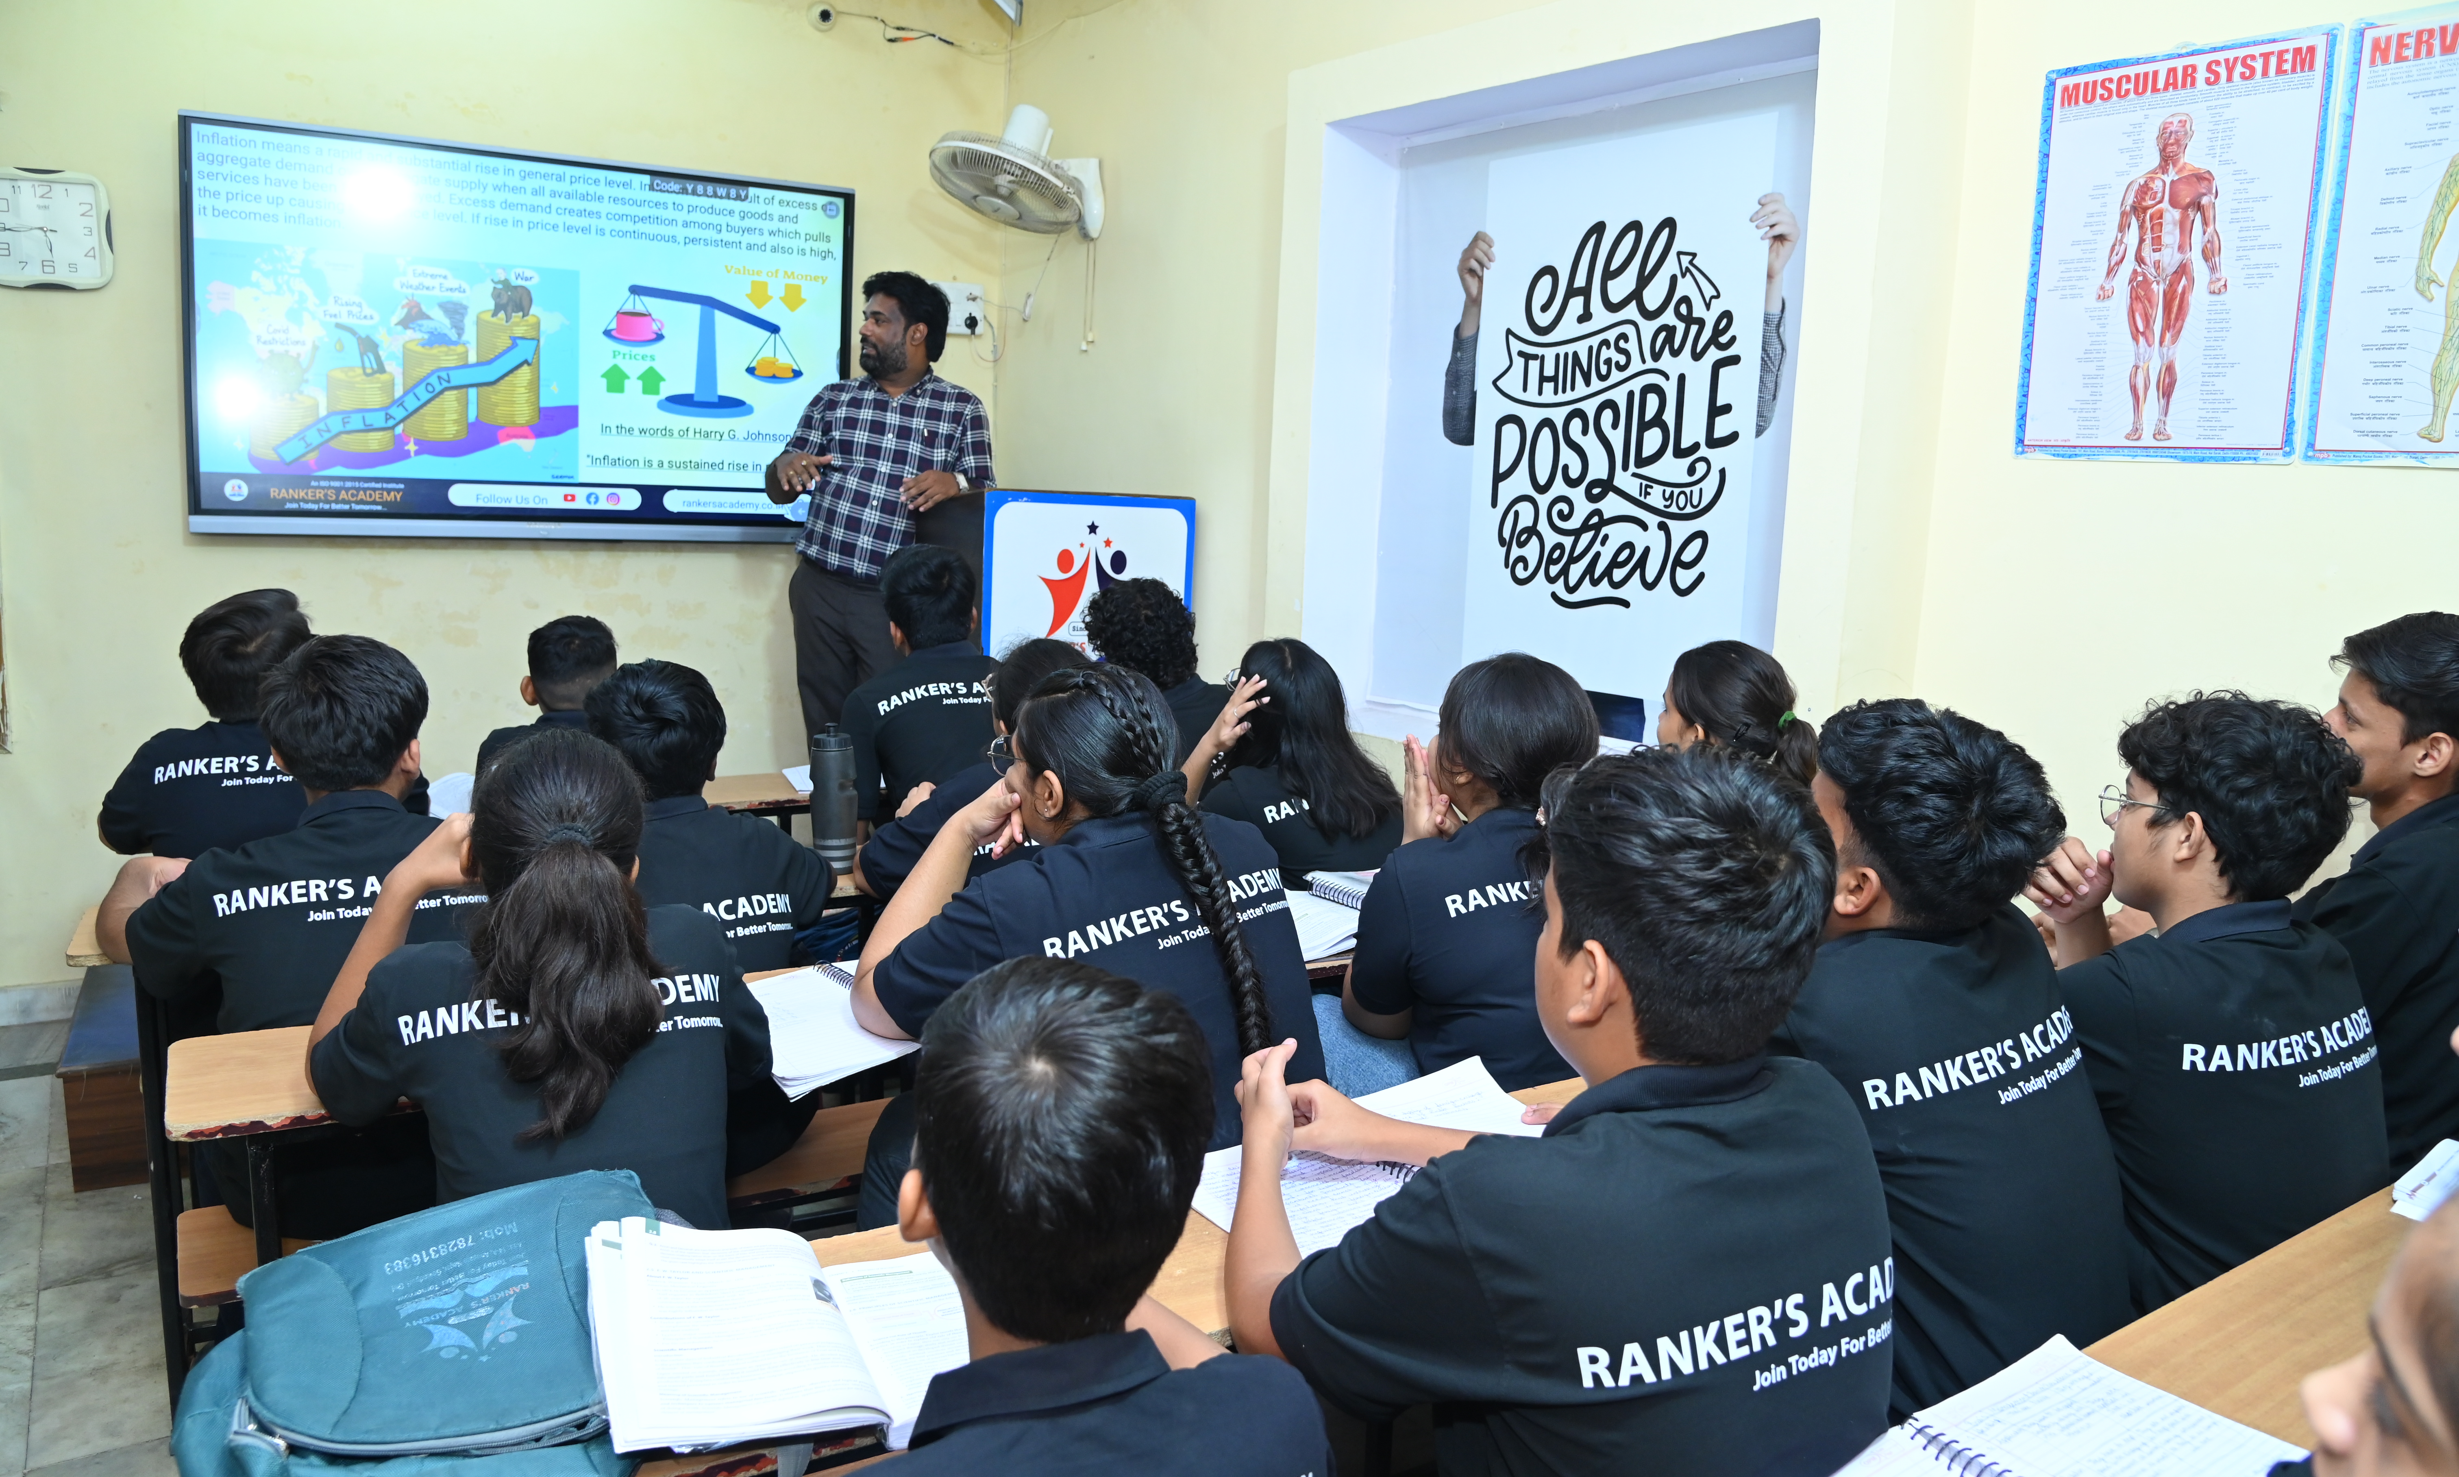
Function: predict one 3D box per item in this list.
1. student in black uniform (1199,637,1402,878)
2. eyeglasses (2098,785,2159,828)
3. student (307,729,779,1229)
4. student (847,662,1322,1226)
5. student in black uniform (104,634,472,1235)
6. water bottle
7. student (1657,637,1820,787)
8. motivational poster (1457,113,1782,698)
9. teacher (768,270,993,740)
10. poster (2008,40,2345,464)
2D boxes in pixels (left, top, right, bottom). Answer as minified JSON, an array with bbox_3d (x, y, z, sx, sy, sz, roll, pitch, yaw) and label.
[{"bbox_3d":[0.061,0.412,2.838,0.480,1.180,0.710,-2,7,-38],"label":"student in black uniform"},{"bbox_3d":[0.955,0.077,1.605,0.140,0.045,0.140,-3,10,-34],"label":"eyeglasses"},{"bbox_3d":[-0.726,0.530,1.709,0.500,1.105,0.710,-2,7,-36],"label":"student"},{"bbox_3d":[-0.187,0.488,1.992,0.520,1.176,0.730,-2,7,-38],"label":"student"},{"bbox_3d":[-1.183,0.433,2.173,0.520,1.210,0.700,-3,10,-34],"label":"student in black uniform"},{"bbox_3d":[-0.637,0.101,2.632,0.078,0.246,0.078,-3,10,-34],"label":"water bottle"},{"bbox_3d":[0.633,0.477,2.534,0.450,1.180,0.680,-4,11,-37],"label":"student"},{"bbox_3d":[0.733,-0.602,3.150,0.010,1.110,0.700,-4,11,-37],"label":"motivational poster"},{"bbox_3d":[-0.851,-0.249,3.969,0.540,1.733,0.380,2,6,-4],"label":"teacher"},{"bbox_3d":[1.374,-0.703,2.360,0.010,0.600,0.425,-4,11,-37],"label":"poster"}]

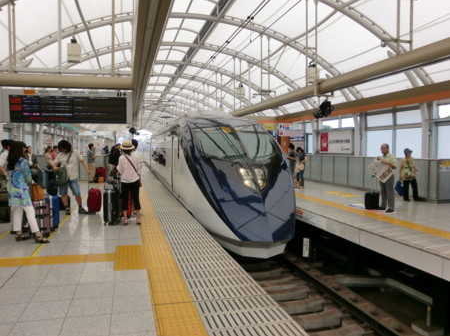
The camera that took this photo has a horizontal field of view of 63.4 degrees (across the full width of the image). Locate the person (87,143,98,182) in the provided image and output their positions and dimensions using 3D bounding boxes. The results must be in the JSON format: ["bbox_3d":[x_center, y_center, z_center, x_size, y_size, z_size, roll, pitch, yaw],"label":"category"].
[{"bbox_3d":[-6.072,-0.207,16.684,0.480,1.720,0.480,-1,3,-12],"label":"person"}]

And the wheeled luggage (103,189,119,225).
[{"bbox_3d":[-2.341,0.774,7.527,0.270,0.690,0.460,0,3,-3],"label":"wheeled luggage"}]

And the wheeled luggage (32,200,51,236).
[{"bbox_3d":[-3.321,0.863,6.575,0.280,0.610,0.430,-1,3,-23],"label":"wheeled luggage"}]

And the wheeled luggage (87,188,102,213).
[{"bbox_3d":[-3.099,0.771,8.668,0.230,0.580,0.360,2,3,32],"label":"wheeled luggage"}]

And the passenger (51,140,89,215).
[{"bbox_3d":[-3.637,0.237,8.532,0.720,1.660,0.500,1,3,17],"label":"passenger"}]

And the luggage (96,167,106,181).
[{"bbox_3d":[-5.707,0.307,16.814,0.450,0.680,0.280,-1,3,-14],"label":"luggage"}]

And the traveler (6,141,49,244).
[{"bbox_3d":[-3.260,0.388,5.970,0.580,1.620,0.480,-2,3,-32],"label":"traveler"}]

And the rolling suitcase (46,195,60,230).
[{"bbox_3d":[-3.339,0.834,7.042,0.270,0.620,0.430,-1,3,-22],"label":"rolling suitcase"}]

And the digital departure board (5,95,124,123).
[{"bbox_3d":[-4.414,-1.648,10.276,3.050,0.780,0.220,-1,3,-15],"label":"digital departure board"}]

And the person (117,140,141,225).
[{"bbox_3d":[-1.928,0.298,7.350,0.480,1.660,0.380,-1,3,-17],"label":"person"}]

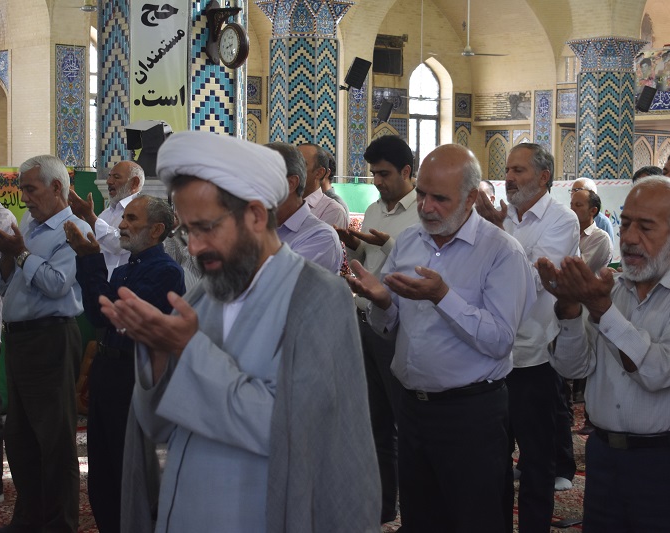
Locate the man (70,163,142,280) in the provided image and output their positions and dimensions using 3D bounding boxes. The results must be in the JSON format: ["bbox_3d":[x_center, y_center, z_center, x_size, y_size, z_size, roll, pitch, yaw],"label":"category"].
[{"bbox_3d":[-1.260,0.262,7.150,0.560,1.720,0.530,-1,3,-37],"label":"man"}]

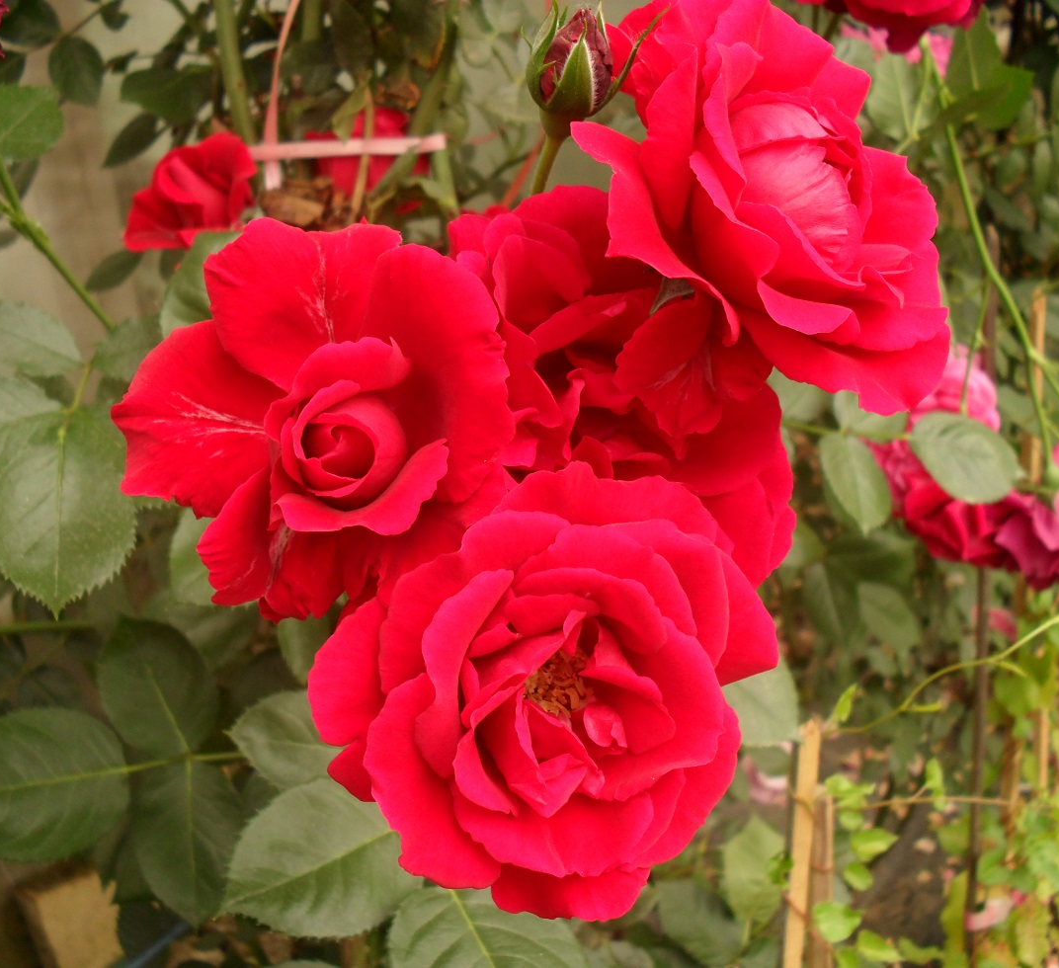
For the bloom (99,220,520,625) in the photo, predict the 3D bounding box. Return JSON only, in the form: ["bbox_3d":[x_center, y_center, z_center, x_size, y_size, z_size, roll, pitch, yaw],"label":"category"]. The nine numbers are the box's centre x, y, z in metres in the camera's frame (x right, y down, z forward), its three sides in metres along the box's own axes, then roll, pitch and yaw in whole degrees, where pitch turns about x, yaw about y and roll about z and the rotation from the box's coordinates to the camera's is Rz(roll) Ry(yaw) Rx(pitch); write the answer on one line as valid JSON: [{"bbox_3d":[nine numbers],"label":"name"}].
[{"bbox_3d":[-0.059,-0.018,0.355,0.106,0.106,0.055,0,-9,3],"label":"bloom"}]

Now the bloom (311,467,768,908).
[{"bbox_3d":[0.003,0.049,0.305,0.106,0.104,0.060,-1,-14,-3],"label":"bloom"}]

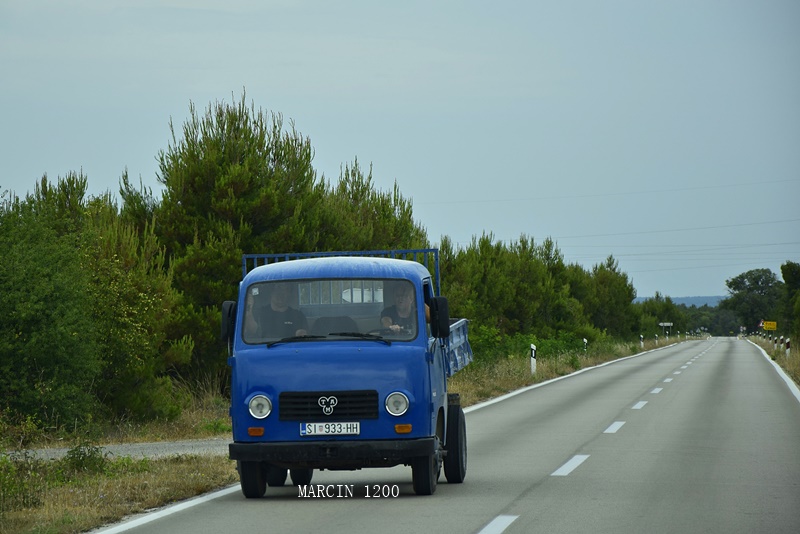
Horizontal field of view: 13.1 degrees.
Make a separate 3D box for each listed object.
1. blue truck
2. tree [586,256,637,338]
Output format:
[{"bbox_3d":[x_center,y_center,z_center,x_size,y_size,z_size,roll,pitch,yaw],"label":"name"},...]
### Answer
[{"bbox_3d":[-0.400,0.980,32.709,1.970,2.200,4.600,-1,-1,5],"label":"blue truck"},{"bbox_3d":[12.970,2.030,215.000,3.200,5.300,3.200,0,-1,5],"label":"tree"}]

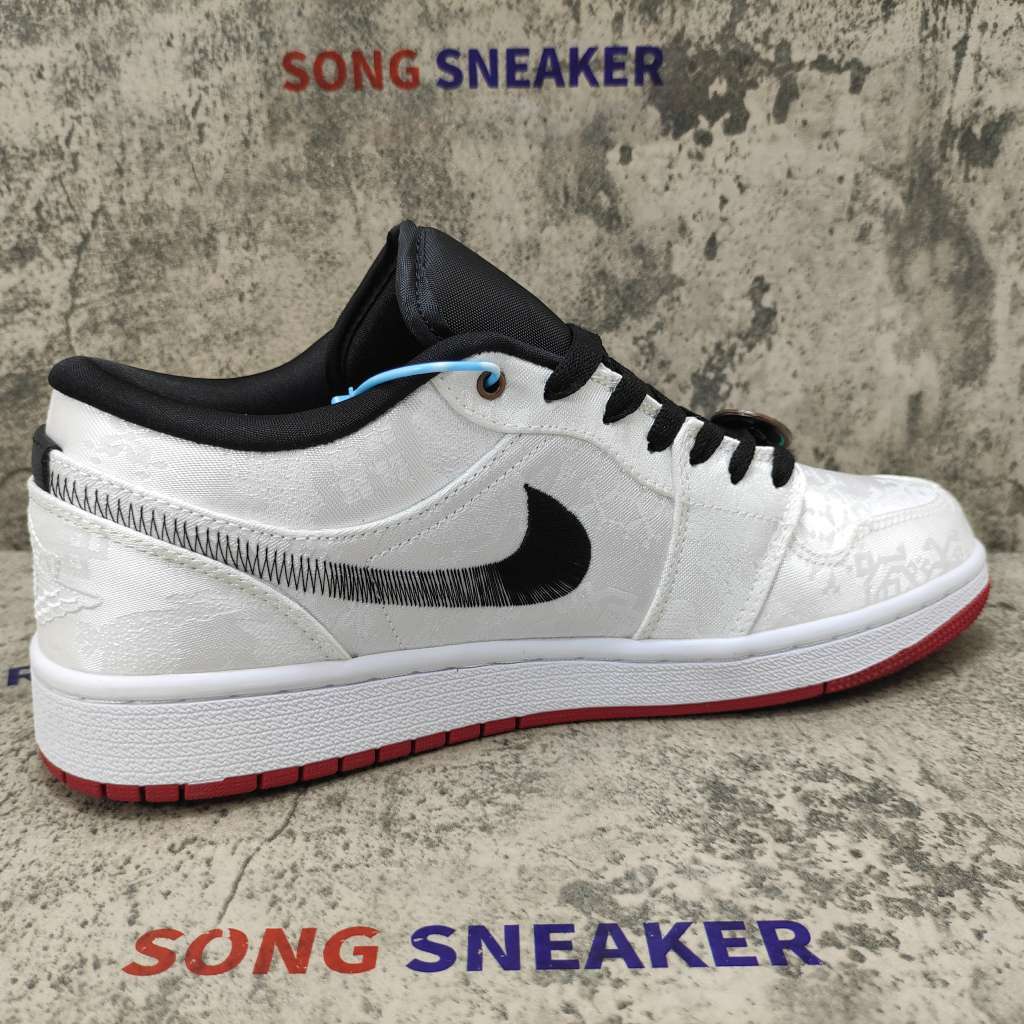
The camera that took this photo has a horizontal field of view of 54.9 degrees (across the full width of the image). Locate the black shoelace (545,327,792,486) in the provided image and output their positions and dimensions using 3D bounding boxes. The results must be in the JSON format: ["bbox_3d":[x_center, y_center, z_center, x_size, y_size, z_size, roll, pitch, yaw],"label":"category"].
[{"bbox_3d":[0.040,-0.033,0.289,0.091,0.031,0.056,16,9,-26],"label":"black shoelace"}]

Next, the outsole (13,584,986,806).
[{"bbox_3d":[0.021,0.031,0.296,0.300,0.023,0.106,-7,18,-20],"label":"outsole"}]

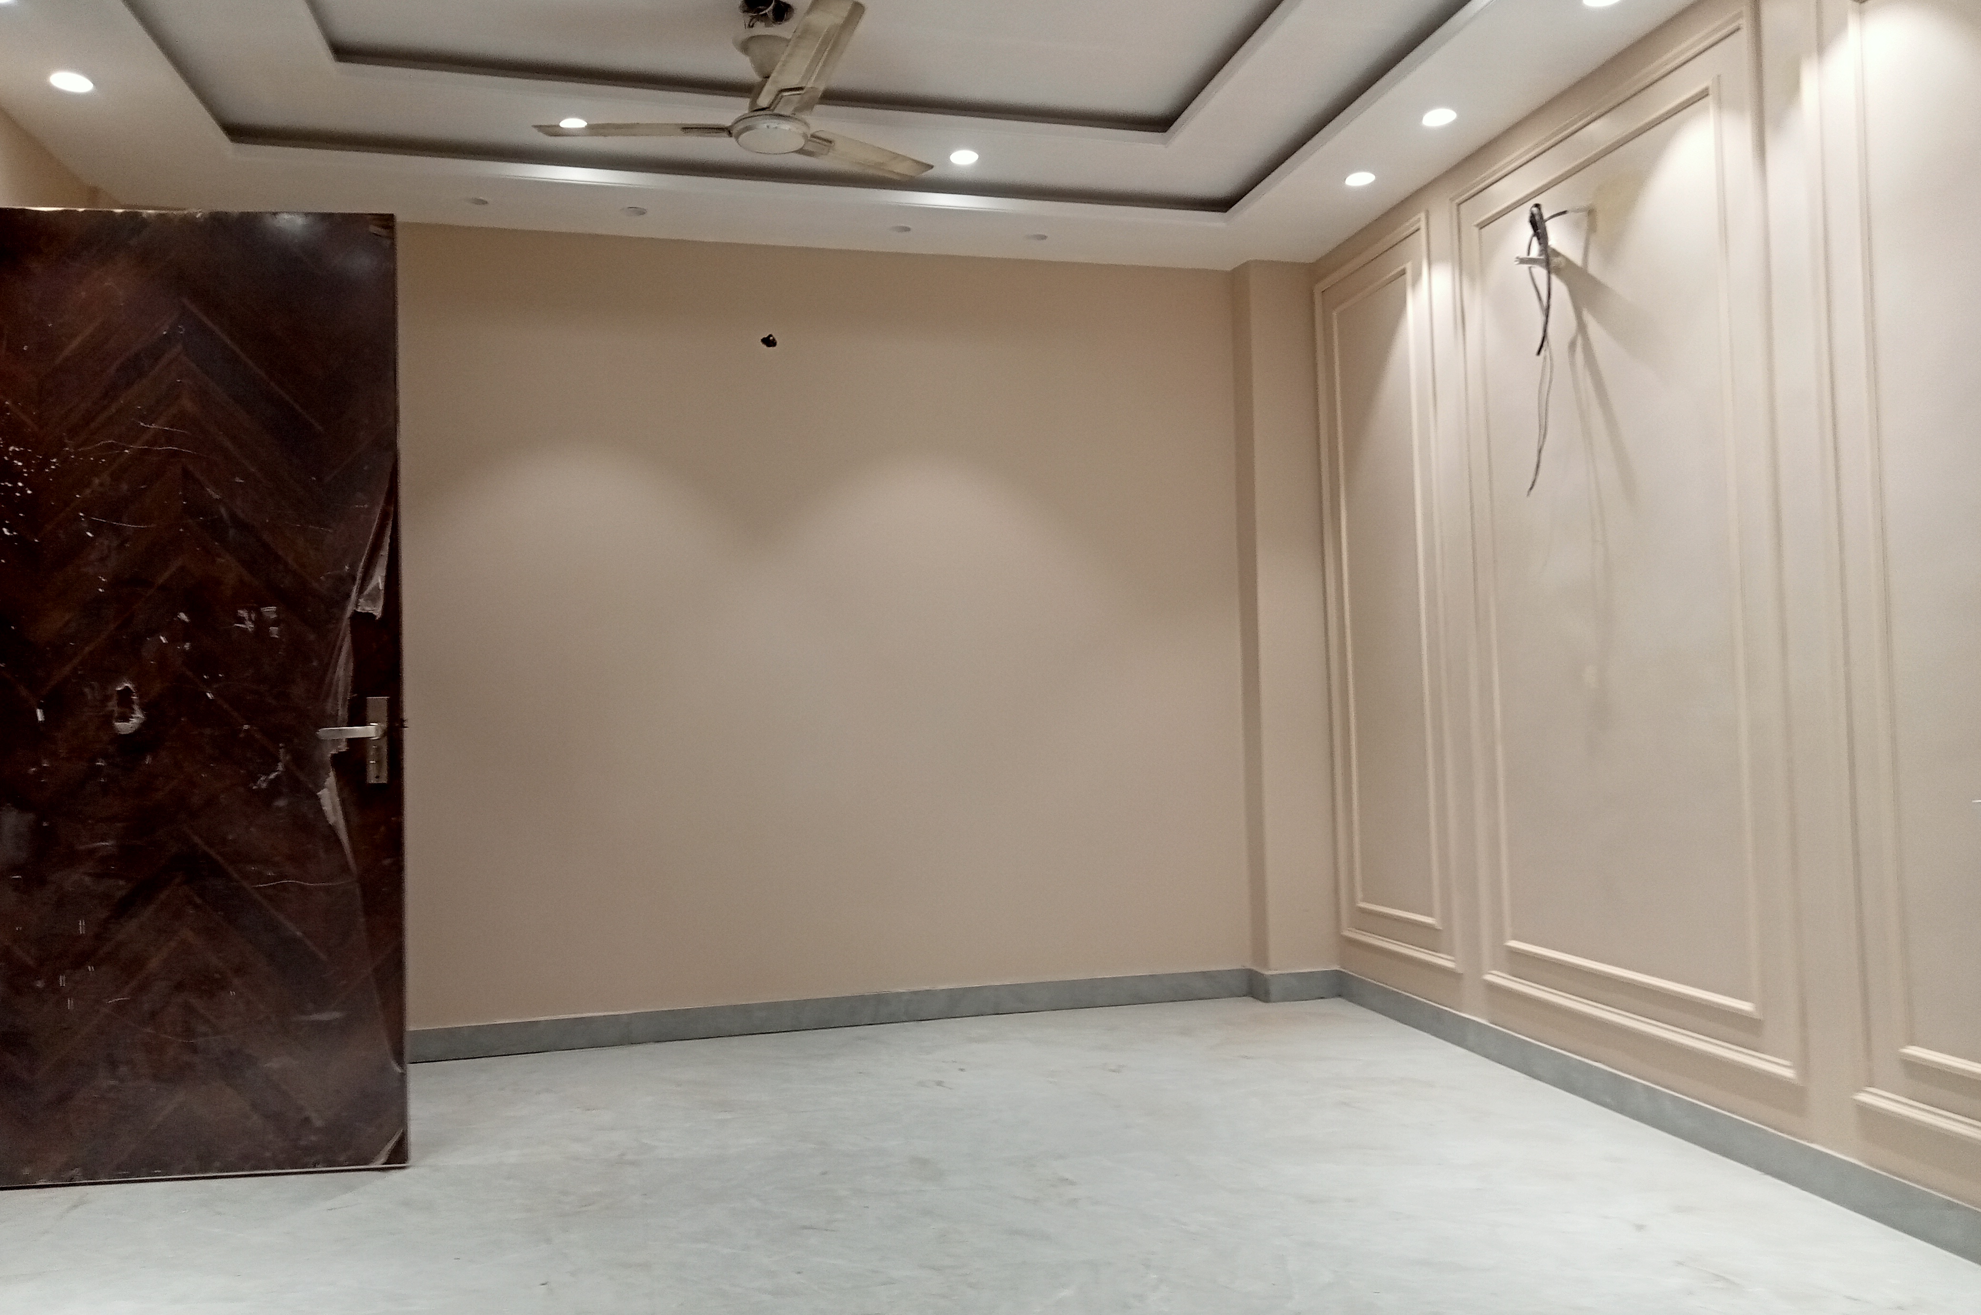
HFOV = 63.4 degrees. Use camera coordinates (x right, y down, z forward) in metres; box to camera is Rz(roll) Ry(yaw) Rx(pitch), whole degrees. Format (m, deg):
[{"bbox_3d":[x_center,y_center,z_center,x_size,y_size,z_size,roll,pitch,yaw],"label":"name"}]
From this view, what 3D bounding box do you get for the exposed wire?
[{"bbox_3d":[1.365,-0.757,3.937,0.100,0.700,0.100,-1,-2,-12],"label":"exposed wire"}]

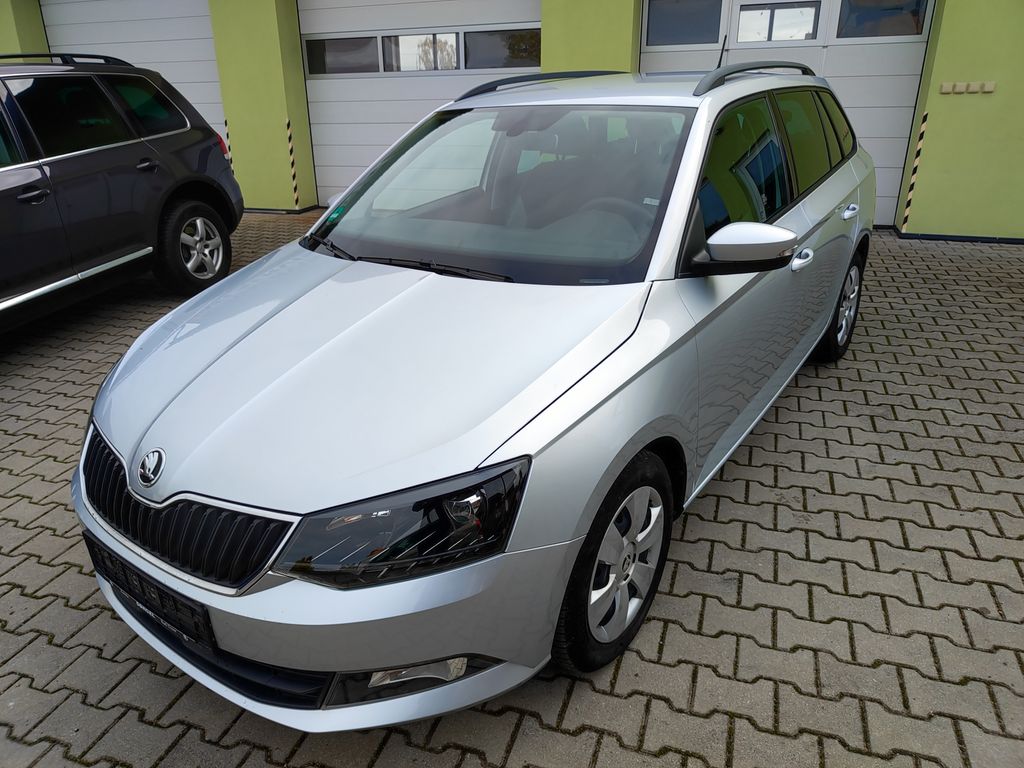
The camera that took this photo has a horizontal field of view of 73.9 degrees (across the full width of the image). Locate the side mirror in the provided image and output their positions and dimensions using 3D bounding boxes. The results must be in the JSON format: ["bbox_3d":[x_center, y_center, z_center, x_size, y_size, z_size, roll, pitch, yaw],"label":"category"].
[{"bbox_3d":[0.635,-0.366,1.868,0.240,0.160,0.190,14,29,34],"label":"side mirror"}]

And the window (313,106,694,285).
[{"bbox_3d":[-0.064,-0.709,2.277,1.400,0.130,0.800,14,61,34],"label":"window"}]

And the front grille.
[{"bbox_3d":[-0.808,0.284,1.560,0.860,0.200,0.160,14,29,34],"label":"front grille"}]

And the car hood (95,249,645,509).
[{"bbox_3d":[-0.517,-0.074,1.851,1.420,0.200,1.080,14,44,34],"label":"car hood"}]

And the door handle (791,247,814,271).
[{"bbox_3d":[1.069,-0.461,2.488,0.055,0.055,0.210,14,29,34],"label":"door handle"}]

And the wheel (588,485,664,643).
[{"bbox_3d":[0.252,0.454,1.806,0.150,0.410,0.410,14,29,34],"label":"wheel"}]

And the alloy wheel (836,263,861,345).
[{"bbox_3d":[1.710,-0.417,3.598,0.150,0.410,0.410,14,29,34],"label":"alloy wheel"}]

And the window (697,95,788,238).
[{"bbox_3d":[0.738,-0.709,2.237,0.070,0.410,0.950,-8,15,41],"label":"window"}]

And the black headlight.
[{"bbox_3d":[-0.205,0.273,1.333,0.380,0.220,0.390,14,29,34],"label":"black headlight"}]

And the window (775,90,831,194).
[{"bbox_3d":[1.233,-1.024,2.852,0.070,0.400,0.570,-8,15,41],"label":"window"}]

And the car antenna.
[{"bbox_3d":[1.111,-1.741,3.602,0.025,0.210,0.030,14,2,34],"label":"car antenna"}]

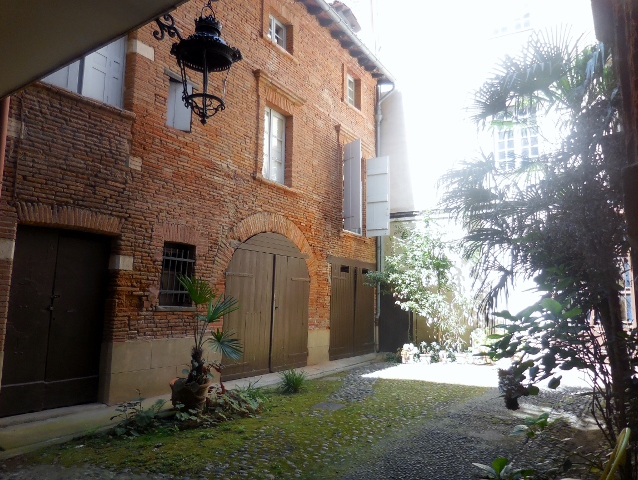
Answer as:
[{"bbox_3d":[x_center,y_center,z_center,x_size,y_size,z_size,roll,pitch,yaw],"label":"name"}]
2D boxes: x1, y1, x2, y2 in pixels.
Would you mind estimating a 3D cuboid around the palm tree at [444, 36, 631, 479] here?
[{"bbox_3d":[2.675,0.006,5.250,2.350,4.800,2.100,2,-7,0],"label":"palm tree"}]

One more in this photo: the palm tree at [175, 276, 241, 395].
[{"bbox_3d":[-1.692,1.421,6.950,0.930,1.650,0.850,2,-7,0],"label":"palm tree"}]

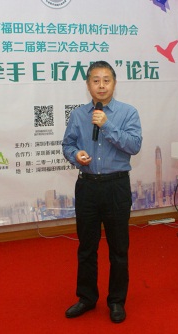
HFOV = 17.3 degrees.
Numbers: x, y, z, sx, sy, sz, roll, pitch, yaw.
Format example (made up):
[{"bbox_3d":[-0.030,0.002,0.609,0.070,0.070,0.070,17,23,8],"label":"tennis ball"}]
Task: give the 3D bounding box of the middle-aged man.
[{"bbox_3d":[0.078,0.165,3.882,0.540,1.700,0.420,1,8,15],"label":"middle-aged man"}]

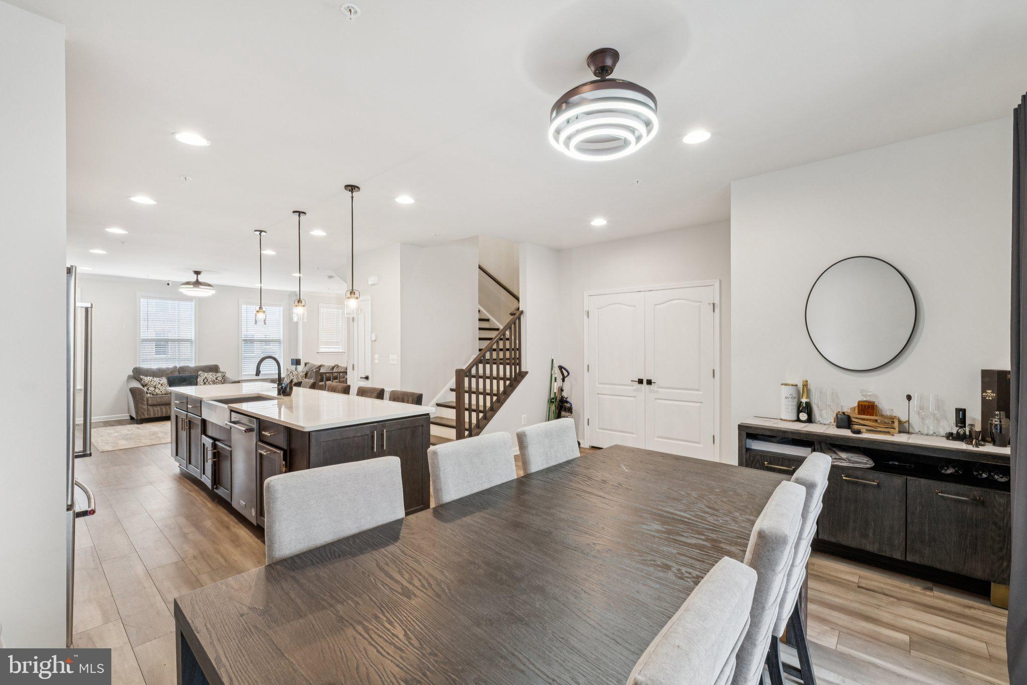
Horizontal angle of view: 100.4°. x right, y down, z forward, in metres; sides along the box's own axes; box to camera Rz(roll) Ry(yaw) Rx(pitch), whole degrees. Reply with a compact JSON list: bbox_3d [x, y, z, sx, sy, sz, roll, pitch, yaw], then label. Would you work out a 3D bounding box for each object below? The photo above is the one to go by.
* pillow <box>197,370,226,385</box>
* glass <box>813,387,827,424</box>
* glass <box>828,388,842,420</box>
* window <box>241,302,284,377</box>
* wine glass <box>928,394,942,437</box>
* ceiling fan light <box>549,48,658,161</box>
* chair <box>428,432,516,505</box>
[{"bbox_3d":[-6.201,0.785,8.803,0.150,0.400,0.470,-20,-13,39],"label":"pillow"},{"bbox_3d":[2.193,0.461,3.067,0.072,0.250,0.072,0,0,41],"label":"glass"},{"bbox_3d":[2.293,0.469,3.069,0.077,0.250,0.077,0,0,41],"label":"glass"},{"bbox_3d":[-5.946,-0.047,10.137,0.100,1.760,0.916,0,0,41],"label":"window"},{"bbox_3d":[2.636,0.461,2.677,0.072,0.250,0.072,0,0,41],"label":"wine glass"},{"bbox_3d":[0.416,-1.130,1.990,0.510,0.410,0.510,0,0,0],"label":"ceiling fan light"},{"bbox_3d":[-0.005,0.951,1.919,0.610,0.945,0.480,0,0,44],"label":"chair"}]

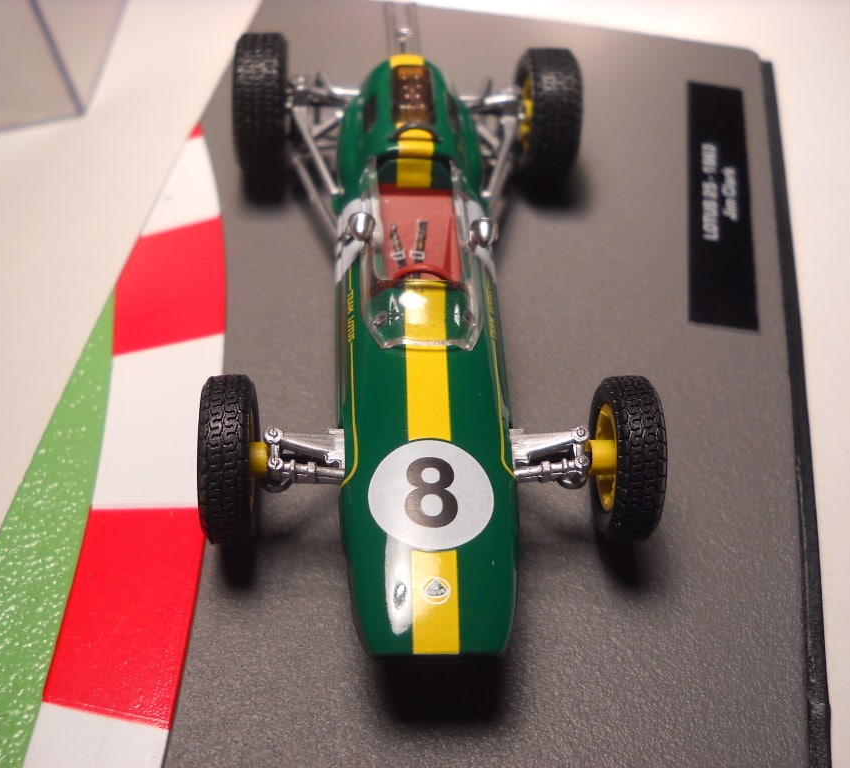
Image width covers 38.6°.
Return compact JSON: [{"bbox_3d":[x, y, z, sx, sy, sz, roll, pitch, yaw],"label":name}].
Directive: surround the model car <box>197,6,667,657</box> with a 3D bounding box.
[{"bbox_3d":[-0.001,-0.013,0.114,0.037,0.018,0.088,0,41,-4],"label":"model car"}]

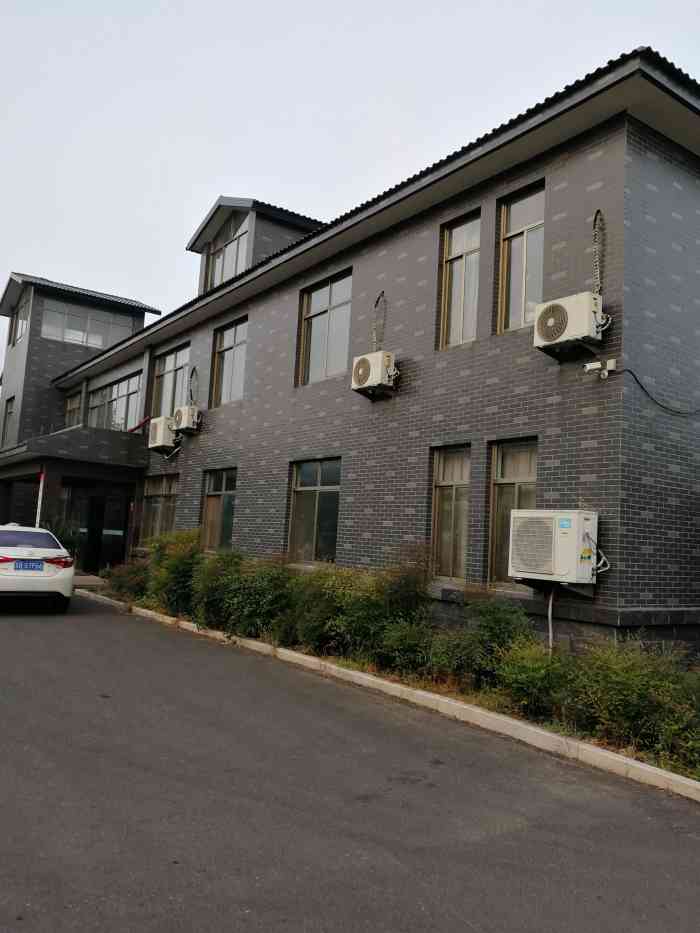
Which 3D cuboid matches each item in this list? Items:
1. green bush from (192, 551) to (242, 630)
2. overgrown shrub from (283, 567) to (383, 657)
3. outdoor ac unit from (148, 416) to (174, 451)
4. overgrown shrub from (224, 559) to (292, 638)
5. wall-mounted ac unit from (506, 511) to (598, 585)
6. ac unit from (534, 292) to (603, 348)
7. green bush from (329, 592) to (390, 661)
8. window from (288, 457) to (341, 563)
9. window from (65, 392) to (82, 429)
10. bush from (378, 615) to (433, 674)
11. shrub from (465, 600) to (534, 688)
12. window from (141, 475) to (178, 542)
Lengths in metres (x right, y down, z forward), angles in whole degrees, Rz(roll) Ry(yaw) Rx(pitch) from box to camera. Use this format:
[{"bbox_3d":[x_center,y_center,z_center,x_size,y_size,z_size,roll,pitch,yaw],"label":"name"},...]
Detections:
[{"bbox_3d":[-2.139,2.002,11.750,0.920,1.220,0.920,7,-7,-35],"label":"green bush"},{"bbox_3d":[-0.236,1.899,9.800,1.150,1.100,1.300,7,-7,-35],"label":"overgrown shrub"},{"bbox_3d":[-4.822,-0.852,18.712,0.300,0.745,0.950,7,-7,-35],"label":"outdoor ac unit"},{"bbox_3d":[-1.352,1.950,10.750,1.020,1.050,1.150,7,-7,-35],"label":"overgrown shrub"},{"bbox_3d":[2.300,0.899,8.279,0.330,0.768,0.954,7,-7,-35],"label":"wall-mounted ac unit"},{"bbox_3d":[2.602,-1.708,8.640,0.250,0.528,0.809,7,-7,-35],"label":"ac unit"},{"bbox_3d":[0.121,2.034,9.250,0.820,0.850,0.820,7,-7,-35],"label":"green bush"},{"bbox_3d":[-0.645,0.779,13.121,0.120,1.782,1.635,7,-7,-35],"label":"window"},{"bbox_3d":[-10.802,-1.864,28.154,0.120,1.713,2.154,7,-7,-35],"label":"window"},{"bbox_3d":[0.637,2.067,8.500,0.620,0.630,0.660,7,-7,-35],"label":"bush"},{"bbox_3d":[1.623,1.932,7.900,0.800,0.920,0.800,3,-5,0],"label":"shrub"},{"bbox_3d":[-5.089,1.217,19.786,0.150,1.924,2.635,7,-7,-35],"label":"window"}]

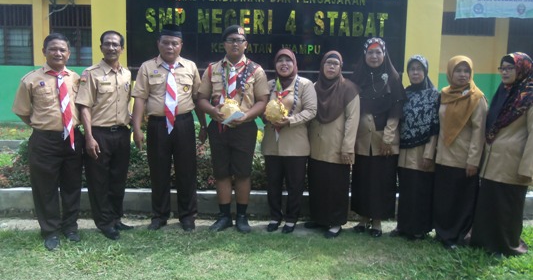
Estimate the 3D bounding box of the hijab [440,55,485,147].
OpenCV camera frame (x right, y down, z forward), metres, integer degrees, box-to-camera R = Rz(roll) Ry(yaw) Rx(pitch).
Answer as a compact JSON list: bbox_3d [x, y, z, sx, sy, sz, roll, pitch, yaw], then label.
[{"bbox_3d":[1.555,-0.313,3.420,0.380,0.740,0.300,5,7,32],"label":"hijab"}]

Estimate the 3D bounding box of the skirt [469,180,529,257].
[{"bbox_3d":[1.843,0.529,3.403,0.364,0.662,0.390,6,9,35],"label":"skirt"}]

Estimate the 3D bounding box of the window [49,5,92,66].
[{"bbox_3d":[-4.781,-2.569,10.600,1.100,1.500,0.120,1,6,0],"label":"window"}]

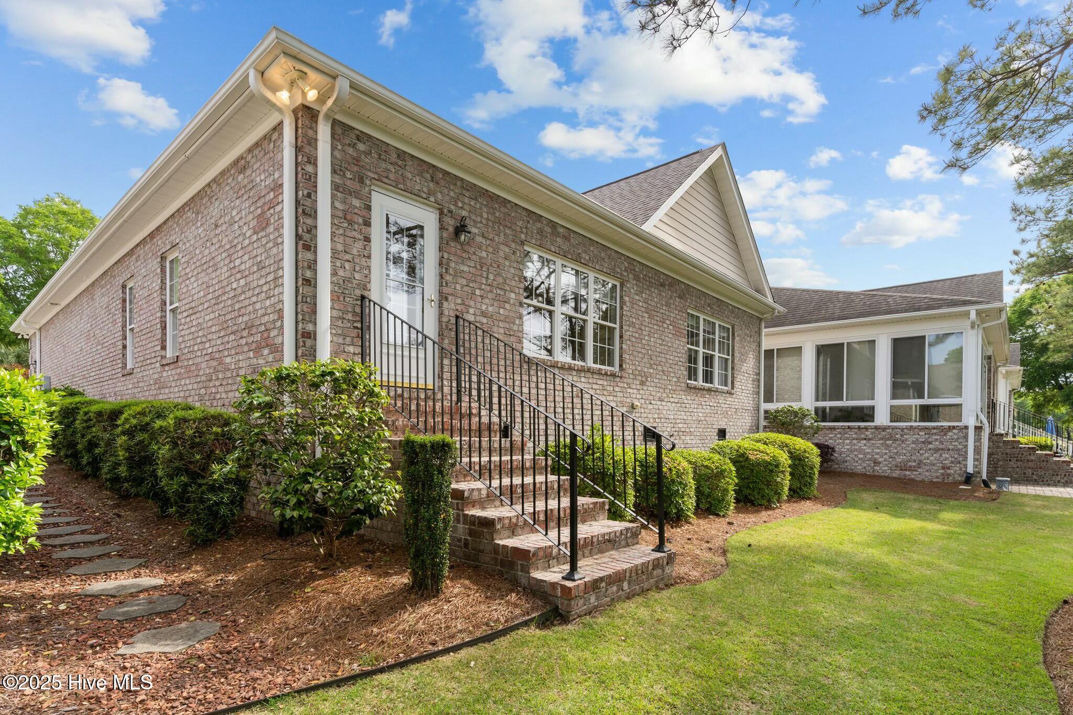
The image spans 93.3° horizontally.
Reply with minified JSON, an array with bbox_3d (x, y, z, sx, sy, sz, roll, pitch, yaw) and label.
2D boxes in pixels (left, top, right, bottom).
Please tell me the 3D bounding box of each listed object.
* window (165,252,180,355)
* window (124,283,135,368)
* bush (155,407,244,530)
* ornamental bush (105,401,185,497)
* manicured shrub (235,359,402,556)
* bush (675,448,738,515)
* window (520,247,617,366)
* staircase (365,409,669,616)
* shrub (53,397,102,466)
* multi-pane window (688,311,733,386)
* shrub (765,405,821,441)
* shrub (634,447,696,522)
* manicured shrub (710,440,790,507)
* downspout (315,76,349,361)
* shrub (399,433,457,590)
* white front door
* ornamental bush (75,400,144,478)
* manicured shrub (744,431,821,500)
[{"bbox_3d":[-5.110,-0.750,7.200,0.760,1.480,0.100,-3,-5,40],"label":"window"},{"bbox_3d":[-6.840,-0.550,8.500,0.760,1.460,0.120,-5,-8,40],"label":"window"},{"bbox_3d":[-3.480,1.140,5.170,0.850,1.100,0.800,-5,-8,40],"label":"bush"},{"bbox_3d":[-4.880,1.150,6.370,0.950,1.150,0.800,-5,-8,40],"label":"ornamental bush"},{"bbox_3d":[-1.640,0.780,3.850,1.080,1.480,1.180,-5,-8,41],"label":"manicured shrub"},{"bbox_3d":[2.370,1.760,7.300,1.050,0.920,1.050,-3,-5,43],"label":"bush"},{"bbox_3d":[0.590,-0.640,7.480,0.120,1.460,2.180,-5,-9,43],"label":"window"},{"bbox_3d":[-0.470,1.020,4.350,2.870,1.410,1.220,-5,-8,41],"label":"staircase"},{"bbox_3d":[-6.900,1.100,7.750,1.000,1.050,0.920,-3,-5,40],"label":"shrub"},{"bbox_3d":[3.660,-0.120,10.620,0.120,1.460,2.040,-5,-9,43],"label":"multi-pane window"},{"bbox_3d":[5.970,1.930,11.800,1.250,1.600,1.250,-3,-5,43],"label":"shrub"},{"bbox_3d":[1.750,1.750,7.100,0.950,0.950,0.950,-5,-8,41],"label":"shrub"},{"bbox_3d":[3.430,1.830,8.120,1.180,1.030,1.220,-3,-5,43],"label":"manicured shrub"},{"bbox_3d":[-1.890,-0.550,4.700,0.400,4.000,0.110,-3,-5,43],"label":"downspout"},{"bbox_3d":[-0.667,0.965,3.130,0.330,1.000,0.330,1,-6,0],"label":"shrub"},{"bbox_3d":[-1.450,-0.690,5.550,0.090,2.060,0.850,-3,-5,43],"label":"white front door"},{"bbox_3d":[-5.720,1.090,6.900,1.000,0.920,0.850,-4,-6,39],"label":"ornamental bush"},{"bbox_3d":[4.400,1.920,9.130,1.250,1.140,1.300,-3,-5,43],"label":"manicured shrub"}]

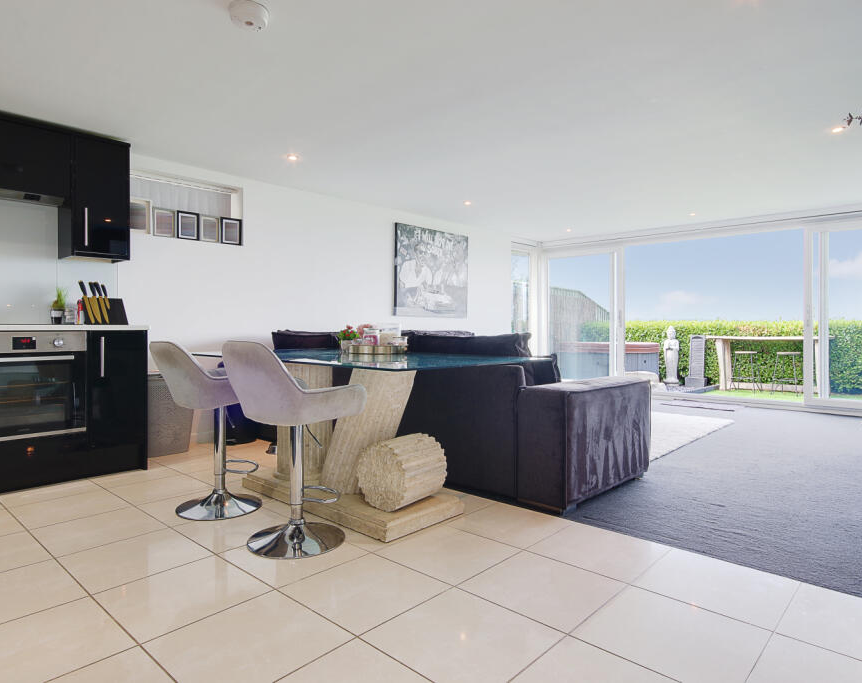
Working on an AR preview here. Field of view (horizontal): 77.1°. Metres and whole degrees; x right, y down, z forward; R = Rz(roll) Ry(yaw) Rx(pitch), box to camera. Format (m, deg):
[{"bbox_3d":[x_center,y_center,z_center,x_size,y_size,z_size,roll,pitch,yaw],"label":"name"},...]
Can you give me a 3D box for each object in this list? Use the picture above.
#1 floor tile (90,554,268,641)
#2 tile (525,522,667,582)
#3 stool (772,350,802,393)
[{"bbox_3d":[-0.857,0.877,1.878,0.443,0.010,0.443,1,2,42],"label":"floor tile"},{"bbox_3d":[0.691,0.871,2.261,0.443,0.010,0.443,1,2,42],"label":"tile"},{"bbox_3d":[5.932,0.521,8.921,0.430,0.700,0.430,1,2,43],"label":"stool"}]

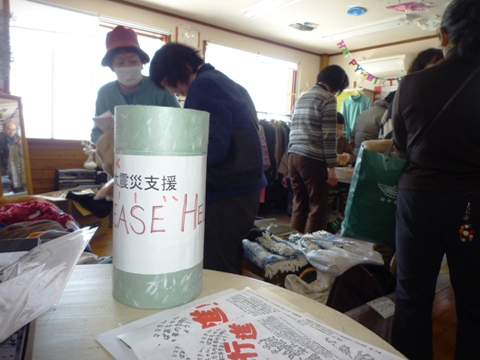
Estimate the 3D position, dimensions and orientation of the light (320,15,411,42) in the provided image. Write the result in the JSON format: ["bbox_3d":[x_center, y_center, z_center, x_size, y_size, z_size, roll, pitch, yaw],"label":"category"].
[{"bbox_3d":[1.660,-2.019,4.724,0.230,0.085,1.270,-2,9,-36],"label":"light"}]

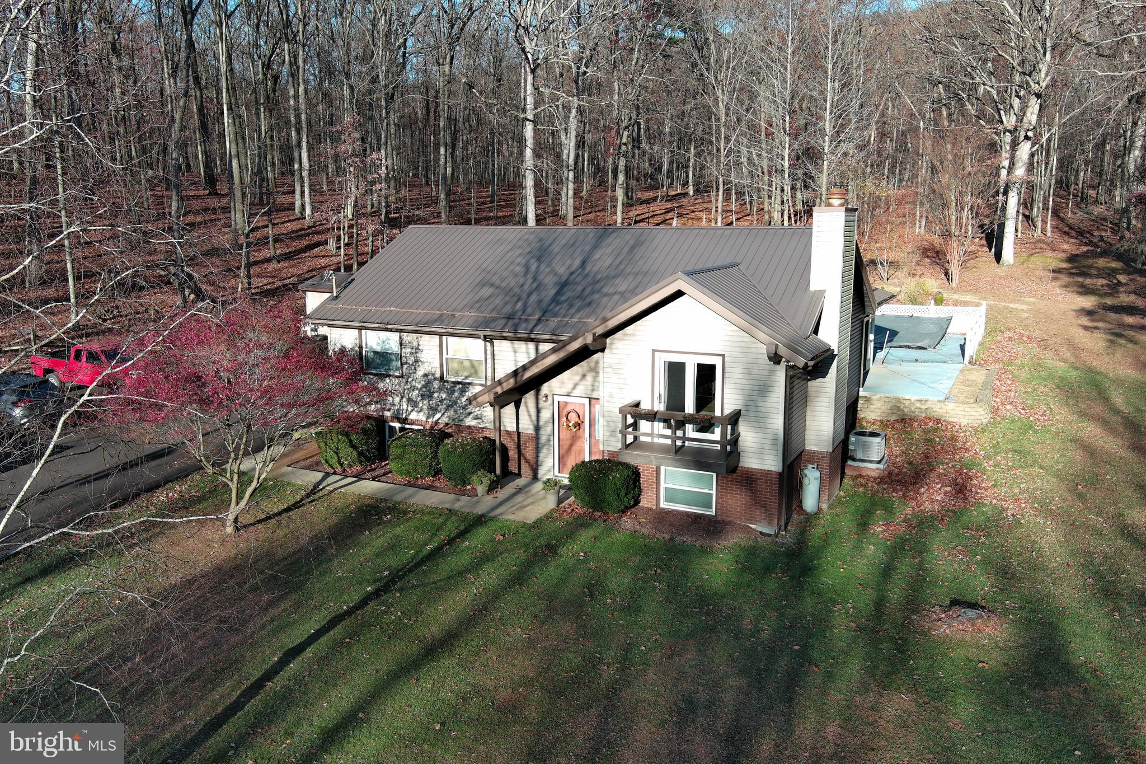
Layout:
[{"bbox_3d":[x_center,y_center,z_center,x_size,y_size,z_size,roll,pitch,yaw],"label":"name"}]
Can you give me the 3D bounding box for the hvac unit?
[{"bbox_3d":[7.613,1.639,23.836,0.810,0.630,0.850,5,12,27],"label":"hvac unit"}]

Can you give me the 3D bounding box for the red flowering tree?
[{"bbox_3d":[-7.086,0.954,18.930,5.500,4.500,5.200,5,12,27],"label":"red flowering tree"}]

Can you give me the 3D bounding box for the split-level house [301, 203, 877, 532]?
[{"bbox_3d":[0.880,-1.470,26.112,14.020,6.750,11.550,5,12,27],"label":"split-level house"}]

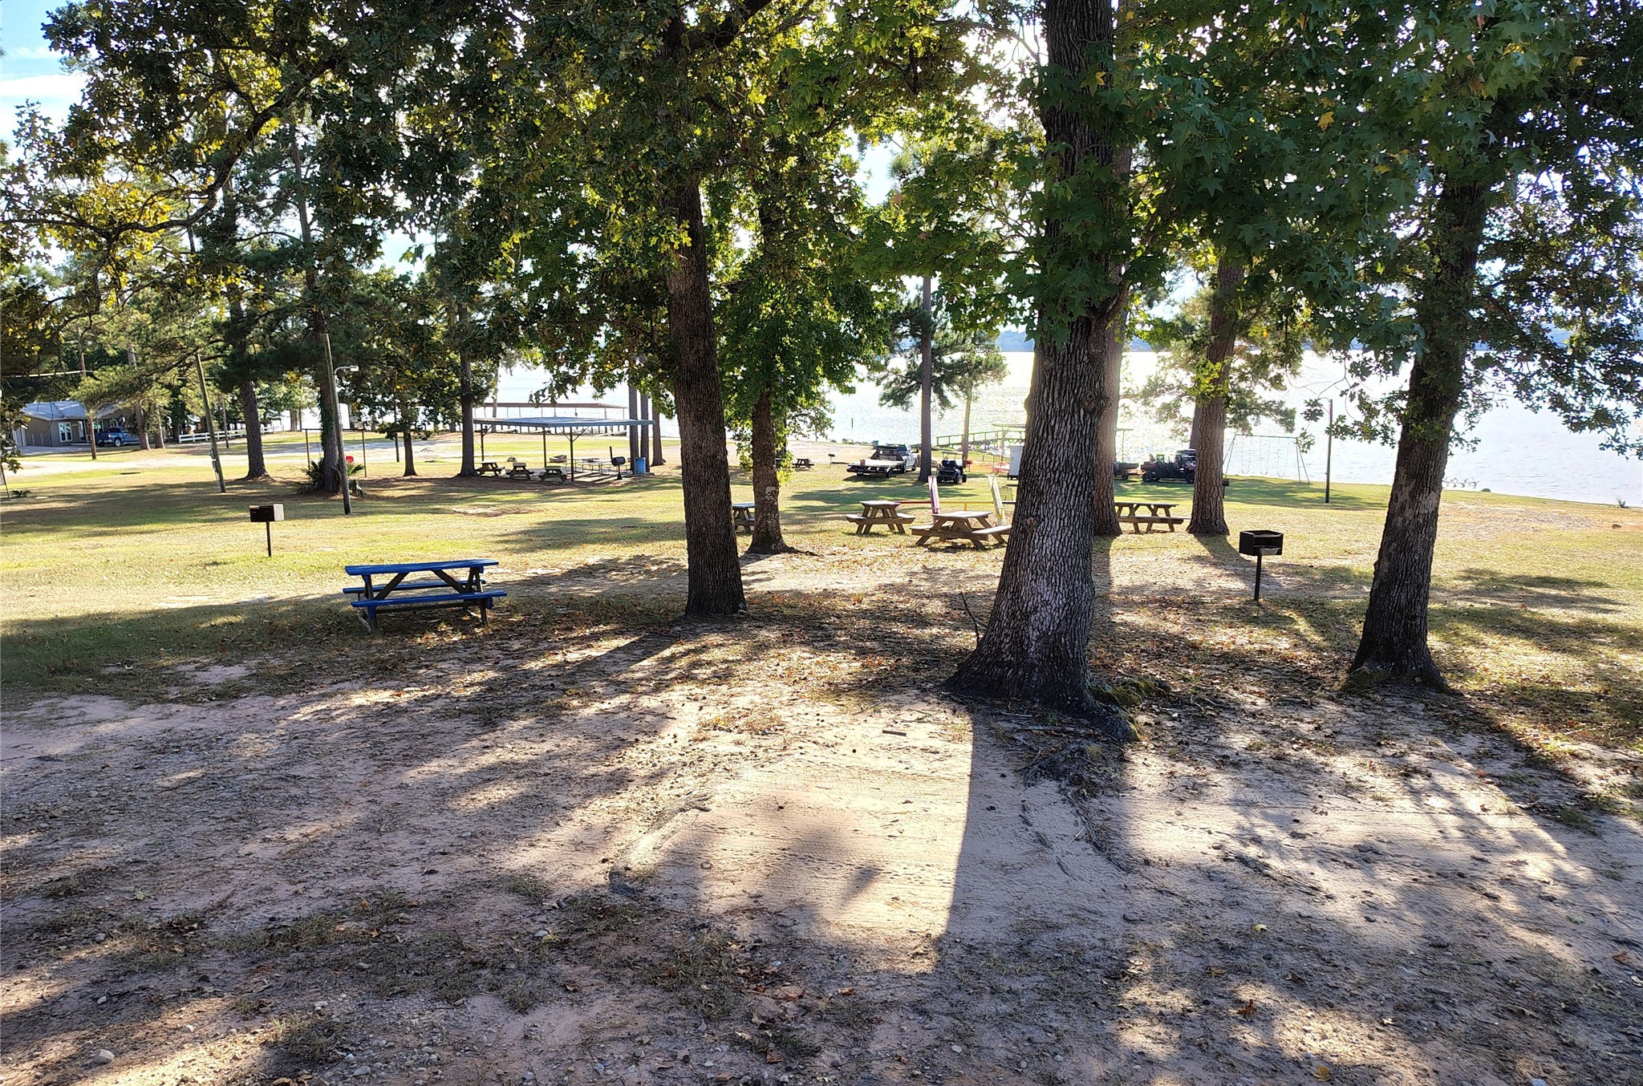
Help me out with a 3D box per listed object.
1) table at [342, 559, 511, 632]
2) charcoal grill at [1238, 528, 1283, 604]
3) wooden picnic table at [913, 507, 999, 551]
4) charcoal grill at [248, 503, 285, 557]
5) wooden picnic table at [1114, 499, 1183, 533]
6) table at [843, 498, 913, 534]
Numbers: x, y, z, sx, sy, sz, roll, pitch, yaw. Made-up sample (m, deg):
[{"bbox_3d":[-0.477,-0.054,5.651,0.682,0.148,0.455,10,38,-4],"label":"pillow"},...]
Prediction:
[{"bbox_3d":[-4.974,0.657,14.266,1.780,0.750,1.520,-3,6,-26],"label":"table"},{"bbox_3d":[6.589,0.362,17.112,0.490,1.035,0.380,-2,10,-9],"label":"charcoal grill"},{"bbox_3d":[2.956,-0.257,23.667,1.600,0.700,1.830,4,6,26],"label":"wooden picnic table"},{"bbox_3d":[-10.983,-0.230,22.613,0.500,1.027,0.380,0,10,3],"label":"charcoal grill"},{"bbox_3d":[7.725,-0.555,27.373,1.780,0.730,1.460,-1,5,-25],"label":"wooden picnic table"},{"bbox_3d":[1.370,-0.566,26.470,1.400,0.720,1.800,-2,5,-5],"label":"table"}]

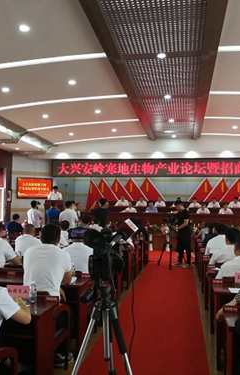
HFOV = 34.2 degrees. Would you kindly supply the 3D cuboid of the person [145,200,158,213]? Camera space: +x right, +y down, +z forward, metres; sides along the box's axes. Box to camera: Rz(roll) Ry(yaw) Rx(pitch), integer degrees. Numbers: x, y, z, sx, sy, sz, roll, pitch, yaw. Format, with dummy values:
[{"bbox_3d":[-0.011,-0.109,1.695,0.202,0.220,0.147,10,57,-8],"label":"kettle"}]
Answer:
[{"bbox_3d":[1.209,1.115,14.764,0.500,1.230,0.700,0,-3,10],"label":"person"}]

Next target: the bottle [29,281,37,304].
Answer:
[{"bbox_3d":[-0.686,0.810,3.076,0.063,0.178,0.063,0,-3,10],"label":"bottle"}]

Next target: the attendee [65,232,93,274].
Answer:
[{"bbox_3d":[-0.456,1.112,4.585,0.470,1.250,0.750,0,-3,10],"label":"attendee"}]

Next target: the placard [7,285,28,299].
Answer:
[{"bbox_3d":[-0.809,0.838,3.115,0.185,0.105,0.060,0,-3,10],"label":"placard"}]

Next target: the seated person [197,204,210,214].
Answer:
[{"bbox_3d":[3.102,1.168,14.445,0.520,1.160,0.700,0,-3,10],"label":"seated person"}]

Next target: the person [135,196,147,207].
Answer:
[{"bbox_3d":[0.920,0.996,17.500,0.520,1.200,0.650,0,-3,9],"label":"person"}]

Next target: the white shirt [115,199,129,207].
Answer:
[{"bbox_3d":[0.090,0.832,17.600,0.530,0.530,0.360,0,-3,9],"label":"white shirt"}]

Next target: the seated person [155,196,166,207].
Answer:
[{"bbox_3d":[1.700,1.008,16.414,0.480,1.210,0.700,0,-3,10],"label":"seated person"}]

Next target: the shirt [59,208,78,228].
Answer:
[{"bbox_3d":[-1.530,0.930,11.700,0.520,0.660,0.340,0,-3,19],"label":"shirt"}]

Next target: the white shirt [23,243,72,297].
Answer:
[{"bbox_3d":[-0.734,0.861,3.950,0.490,0.610,0.340,0,-3,9],"label":"white shirt"}]

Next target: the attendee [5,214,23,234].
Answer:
[{"bbox_3d":[-2.643,1.320,9.813,0.500,1.300,0.720,0,-3,10],"label":"attendee"}]

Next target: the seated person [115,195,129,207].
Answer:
[{"bbox_3d":[0.090,0.992,17.600,0.520,1.220,0.650,0,-3,9],"label":"seated person"}]

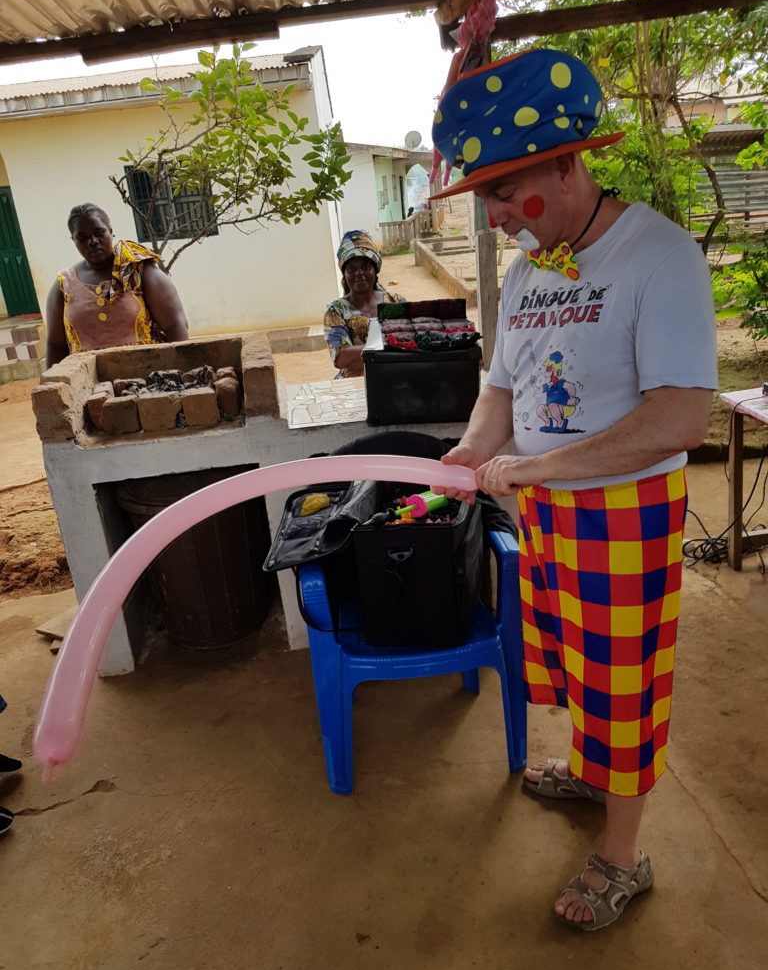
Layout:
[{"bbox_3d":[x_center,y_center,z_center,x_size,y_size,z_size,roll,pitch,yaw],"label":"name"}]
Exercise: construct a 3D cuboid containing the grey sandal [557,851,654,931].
[{"bbox_3d":[0.510,0.927,1.792,0.265,0.100,0.100,-15,19,-27],"label":"grey sandal"}]

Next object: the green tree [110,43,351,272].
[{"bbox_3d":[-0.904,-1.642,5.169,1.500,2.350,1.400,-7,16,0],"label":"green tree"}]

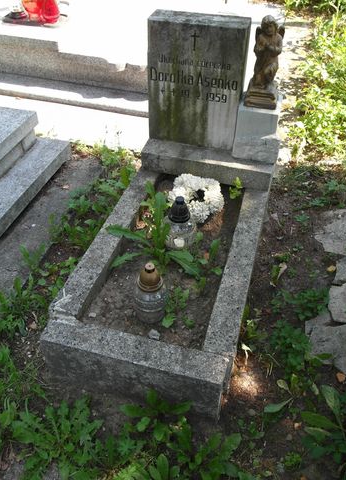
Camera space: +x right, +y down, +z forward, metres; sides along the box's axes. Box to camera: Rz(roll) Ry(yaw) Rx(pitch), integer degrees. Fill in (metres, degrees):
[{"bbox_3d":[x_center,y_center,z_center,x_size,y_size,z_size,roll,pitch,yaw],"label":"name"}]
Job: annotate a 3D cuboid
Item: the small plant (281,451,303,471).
[{"bbox_3d":[0.382,0.704,1.418,0.070,0.035,0.061,1,42,0],"label":"small plant"}]

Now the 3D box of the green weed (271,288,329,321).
[{"bbox_3d":[0.533,0.268,1.855,0.242,0.068,0.149,1,42,0],"label":"green weed"}]

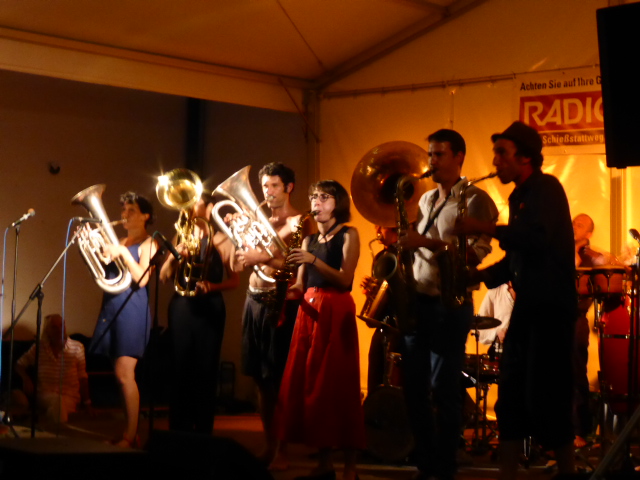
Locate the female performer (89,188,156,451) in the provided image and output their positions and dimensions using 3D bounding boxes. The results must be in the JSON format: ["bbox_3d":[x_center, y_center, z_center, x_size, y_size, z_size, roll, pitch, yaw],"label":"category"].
[{"bbox_3d":[-1.280,0.519,7.750,0.460,1.650,0.440,3,-7,-25],"label":"female performer"}]

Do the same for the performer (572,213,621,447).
[{"bbox_3d":[2.022,0.674,8.950,0.550,1.740,0.480,1,-6,-6],"label":"performer"}]

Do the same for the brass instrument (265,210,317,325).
[{"bbox_3d":[-0.174,0.147,6.650,0.280,0.630,0.180,15,-6,-38],"label":"brass instrument"}]

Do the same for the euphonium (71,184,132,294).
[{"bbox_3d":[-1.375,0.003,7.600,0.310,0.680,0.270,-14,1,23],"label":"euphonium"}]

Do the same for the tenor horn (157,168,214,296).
[{"bbox_3d":[-0.834,-0.052,7.400,0.310,0.760,0.360,-2,-1,9],"label":"tenor horn"}]

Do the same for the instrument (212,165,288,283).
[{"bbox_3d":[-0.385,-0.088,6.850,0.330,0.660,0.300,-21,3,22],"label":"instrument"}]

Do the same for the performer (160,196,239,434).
[{"bbox_3d":[-0.777,0.545,7.750,0.520,1.670,0.420,-2,-6,22],"label":"performer"}]

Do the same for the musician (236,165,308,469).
[{"bbox_3d":[-0.267,0.443,7.050,0.480,1.790,0.430,-5,-8,41],"label":"musician"}]

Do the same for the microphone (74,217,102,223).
[{"bbox_3d":[-1.419,-0.125,7.350,0.170,0.035,0.035,2,-6,-9],"label":"microphone"}]

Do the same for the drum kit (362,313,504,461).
[{"bbox_3d":[0.785,1.001,8.100,1.050,0.950,0.880,-4,-7,37],"label":"drum kit"}]

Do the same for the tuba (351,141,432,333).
[{"bbox_3d":[0.556,-0.033,8.850,0.680,1.360,0.680,0,-2,14],"label":"tuba"}]

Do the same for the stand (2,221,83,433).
[{"bbox_3d":[-1.728,0.621,7.350,0.600,1.390,0.520,2,-6,-11],"label":"stand"}]

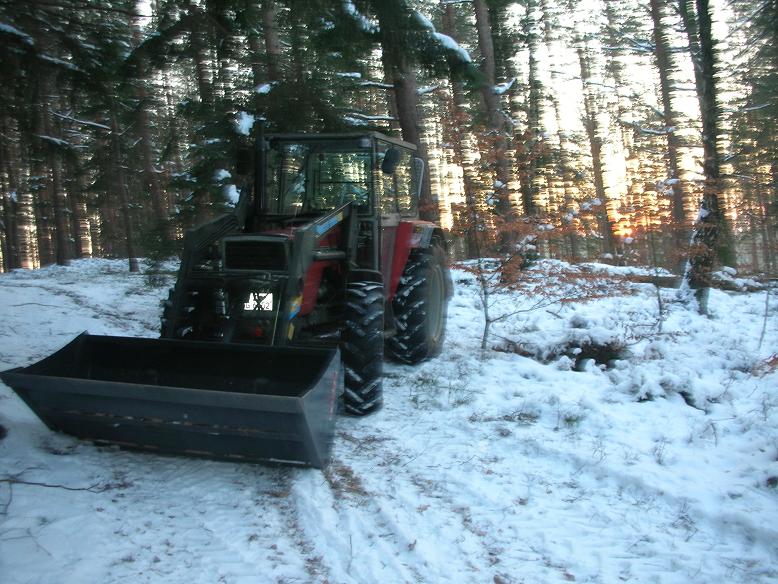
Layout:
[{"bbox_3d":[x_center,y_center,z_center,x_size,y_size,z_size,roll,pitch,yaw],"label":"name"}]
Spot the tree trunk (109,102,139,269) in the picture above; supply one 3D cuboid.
[{"bbox_3d":[-6.386,-2.499,19.000,0.200,4.100,0.200,-7,3,-18],"label":"tree trunk"}]

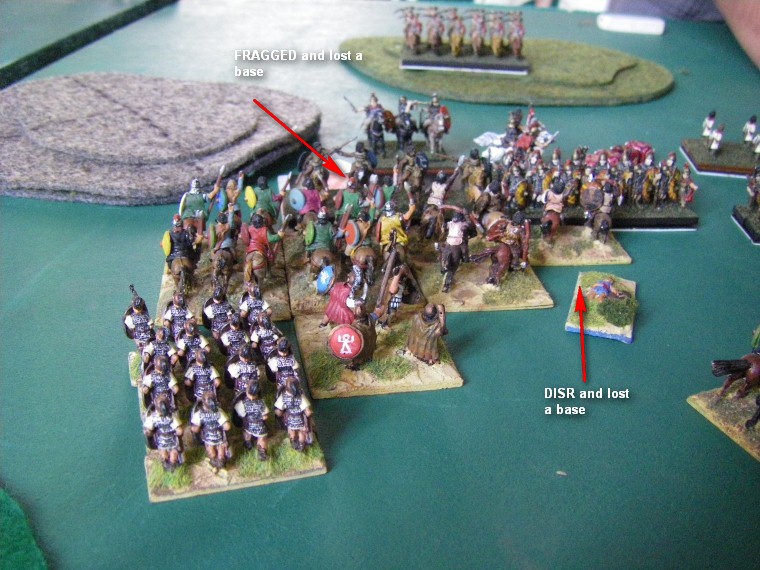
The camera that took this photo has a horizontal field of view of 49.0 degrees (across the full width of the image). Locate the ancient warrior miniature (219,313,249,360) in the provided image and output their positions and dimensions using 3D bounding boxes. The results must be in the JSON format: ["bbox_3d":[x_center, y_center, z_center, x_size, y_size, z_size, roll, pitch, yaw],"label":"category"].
[{"bbox_3d":[-0.038,0.016,0.218,0.009,0.020,0.008,-6,29,-15],"label":"ancient warrior miniature"}]

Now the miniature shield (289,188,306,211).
[{"bbox_3d":[-0.028,-0.029,0.279,0.008,0.008,0.002,26,25,33],"label":"miniature shield"}]

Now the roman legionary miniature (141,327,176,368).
[{"bbox_3d":[-0.054,0.019,0.212,0.009,0.019,0.008,-7,30,-14],"label":"roman legionary miniature"}]

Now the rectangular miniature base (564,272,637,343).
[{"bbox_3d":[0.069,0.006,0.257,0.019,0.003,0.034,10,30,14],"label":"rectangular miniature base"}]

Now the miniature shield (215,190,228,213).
[{"bbox_3d":[-0.053,-0.028,0.279,0.002,0.007,0.007,-9,30,-20],"label":"miniature shield"}]

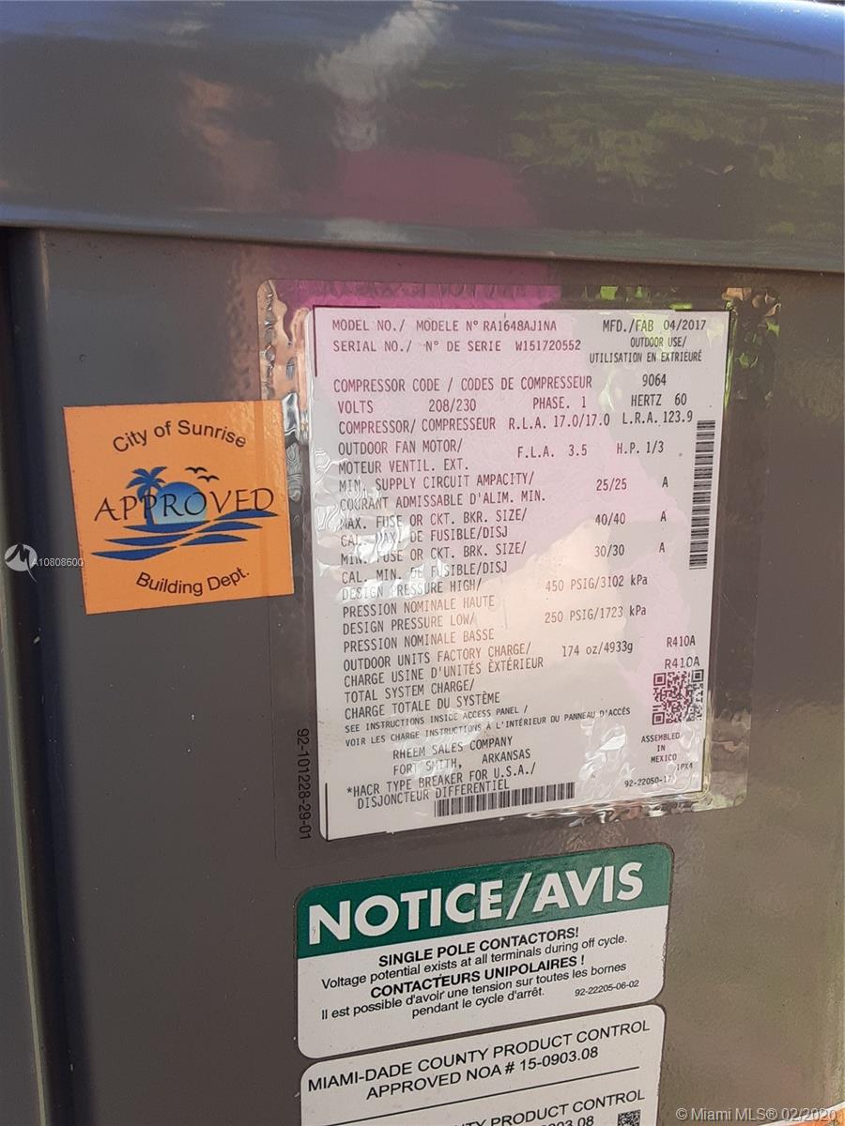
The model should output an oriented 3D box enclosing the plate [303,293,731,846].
[{"bbox_3d":[0.025,0.003,0.210,0.101,0.124,0.001,-3,11,-13],"label":"plate"}]

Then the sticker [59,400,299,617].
[{"bbox_3d":[-0.051,-0.012,0.188,0.044,0.044,0.001,-5,11,-13],"label":"sticker"}]

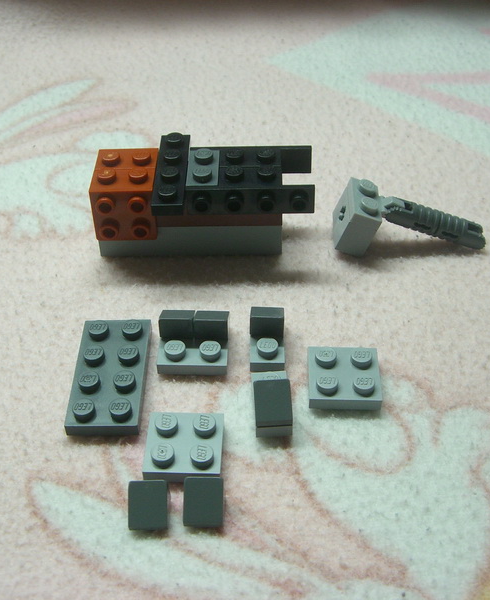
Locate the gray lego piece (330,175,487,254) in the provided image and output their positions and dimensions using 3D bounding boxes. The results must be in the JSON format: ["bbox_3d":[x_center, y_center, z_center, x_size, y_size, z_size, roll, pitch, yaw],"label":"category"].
[{"bbox_3d":[0.044,-0.021,0.236,0.039,0.016,0.016,6,44,-3],"label":"gray lego piece"}]

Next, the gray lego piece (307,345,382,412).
[{"bbox_3d":[0.023,0.017,0.200,0.016,0.005,0.016,1,44,2],"label":"gray lego piece"}]

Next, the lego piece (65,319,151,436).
[{"bbox_3d":[-0.031,0.017,0.202,0.016,0.005,0.032,0,44,1],"label":"lego piece"}]

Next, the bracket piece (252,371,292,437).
[{"bbox_3d":[0.006,0.021,0.194,0.008,0.009,0.016,-3,44,-2],"label":"bracket piece"}]

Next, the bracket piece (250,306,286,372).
[{"bbox_3d":[0.005,0.008,0.207,0.008,0.009,0.016,0,44,1],"label":"bracket piece"}]

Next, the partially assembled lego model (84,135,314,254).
[{"bbox_3d":[-0.010,-0.026,0.232,0.056,0.024,0.032,-1,44,0],"label":"partially assembled lego model"}]

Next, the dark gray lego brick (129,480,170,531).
[{"bbox_3d":[-0.019,0.041,0.175,0.008,0.006,0.008,-1,44,0],"label":"dark gray lego brick"}]

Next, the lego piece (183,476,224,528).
[{"bbox_3d":[-0.008,0.040,0.175,0.008,0.006,0.008,1,44,2],"label":"lego piece"}]

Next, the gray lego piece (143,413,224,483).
[{"bbox_3d":[-0.013,0.031,0.187,0.016,0.005,0.016,1,44,2],"label":"gray lego piece"}]

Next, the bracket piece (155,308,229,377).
[{"bbox_3d":[-0.012,0.008,0.207,0.016,0.009,0.016,1,44,2],"label":"bracket piece"}]

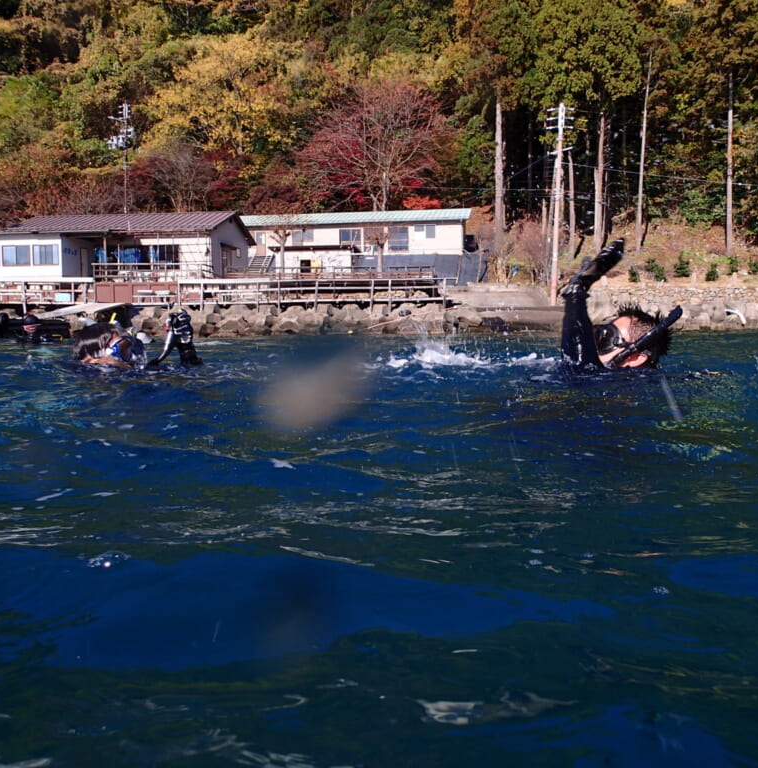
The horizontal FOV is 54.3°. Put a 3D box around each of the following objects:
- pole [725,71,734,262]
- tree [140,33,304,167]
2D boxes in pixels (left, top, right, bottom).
[{"bbox_3d":[24.254,-15.019,51.026,0.400,12.460,0.400,0,4,0],"label":"pole"},{"bbox_3d":[-16.085,-30.114,78.000,16.500,14.000,12.500,0,4,0],"label":"tree"}]

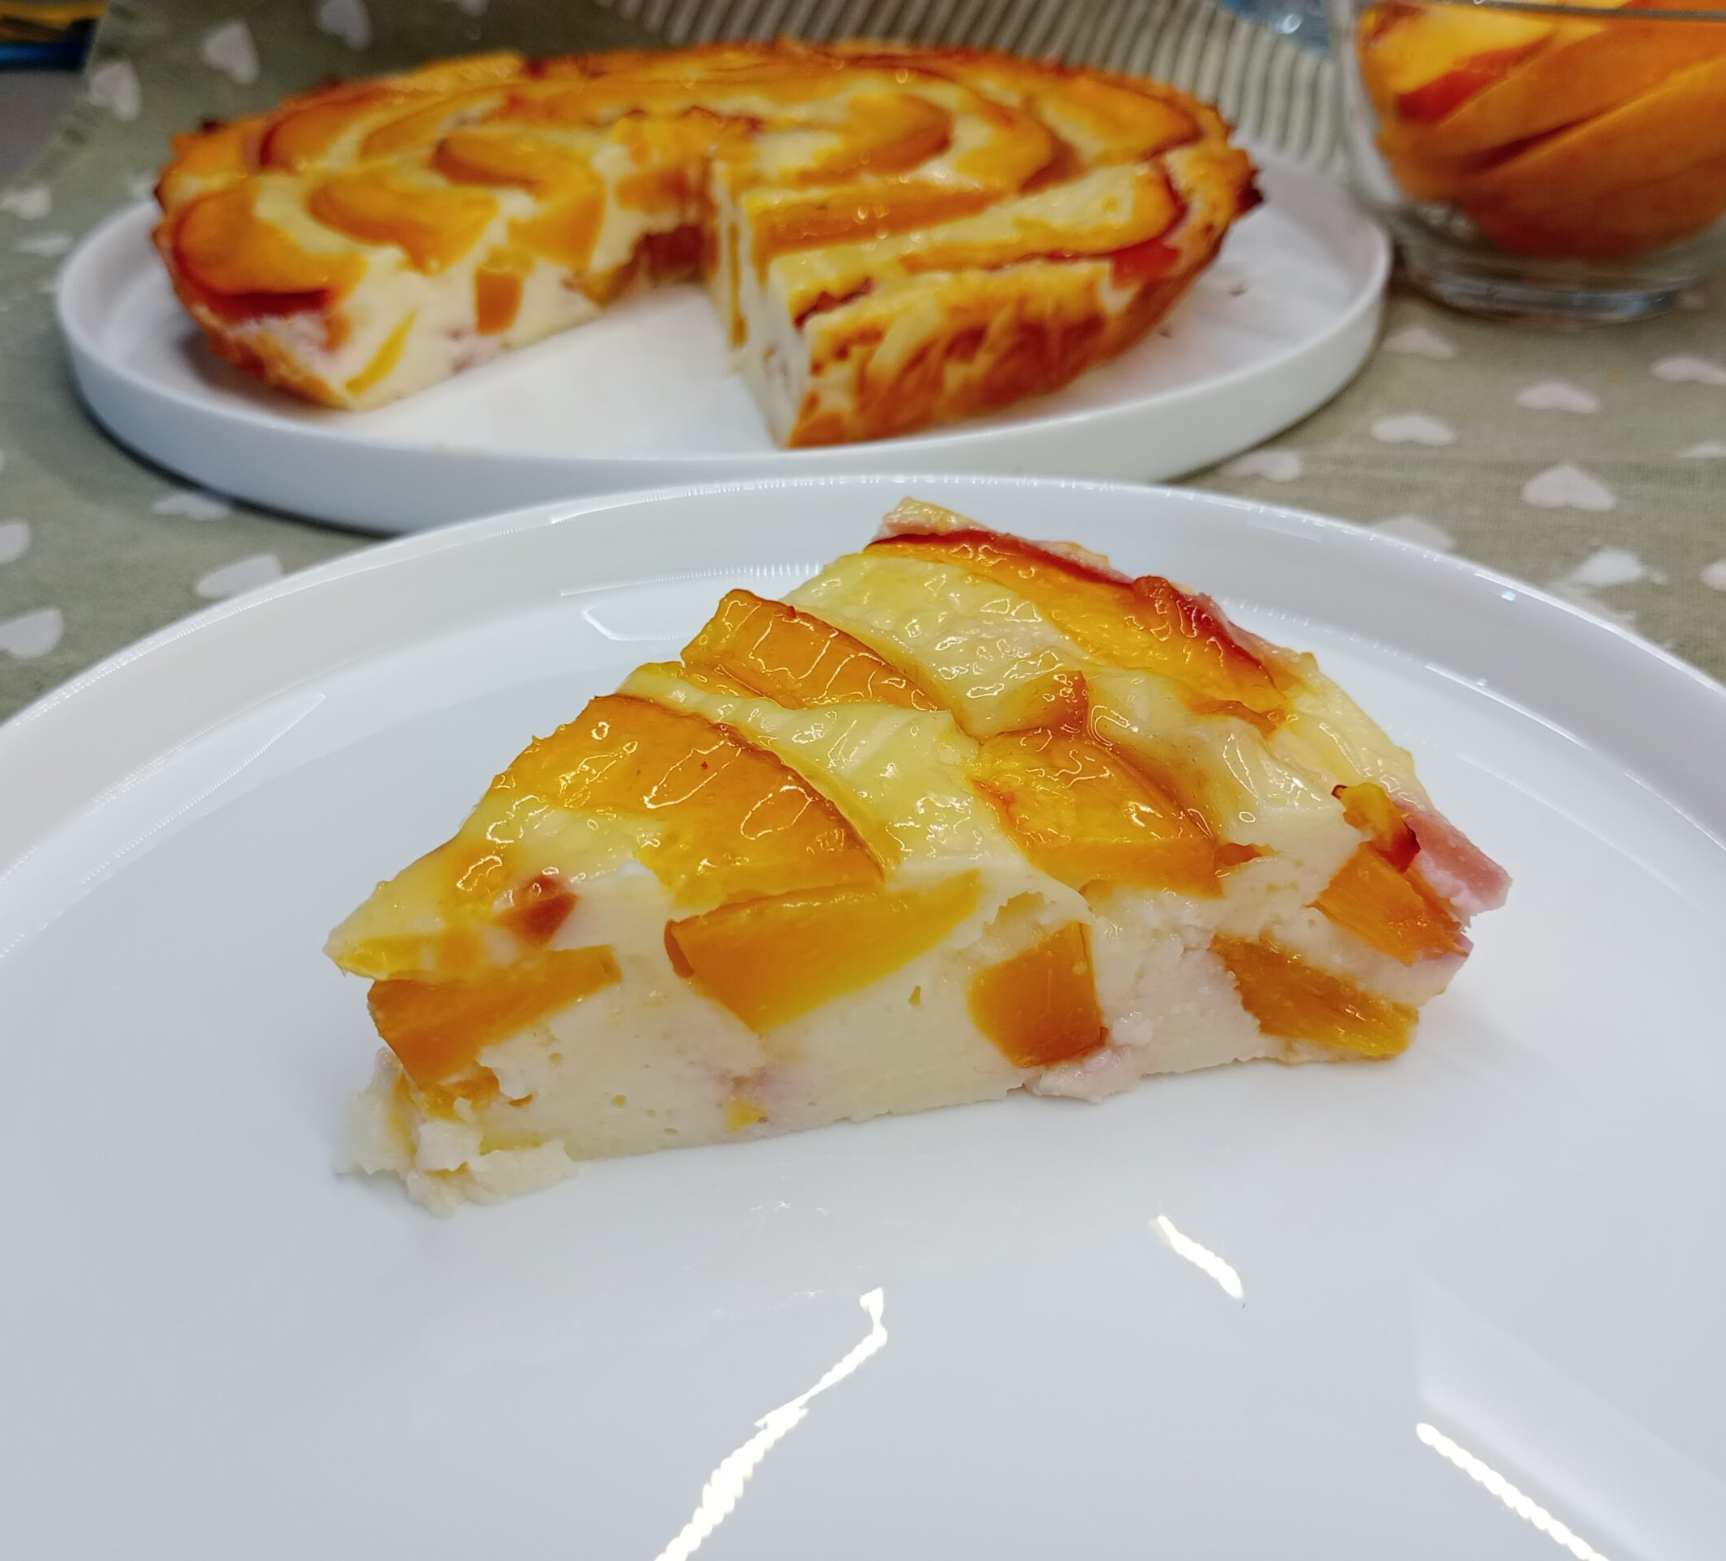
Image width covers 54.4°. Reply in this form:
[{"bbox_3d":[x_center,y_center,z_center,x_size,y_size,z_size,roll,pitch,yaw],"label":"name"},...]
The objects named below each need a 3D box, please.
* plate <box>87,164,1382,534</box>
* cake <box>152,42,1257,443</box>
[{"bbox_3d":[-0.029,-0.119,0.377,0.280,0.018,0.280,-1,33,1],"label":"plate"},{"bbox_3d":[-0.032,-0.123,0.365,0.231,0.031,0.223,8,35,14],"label":"cake"}]

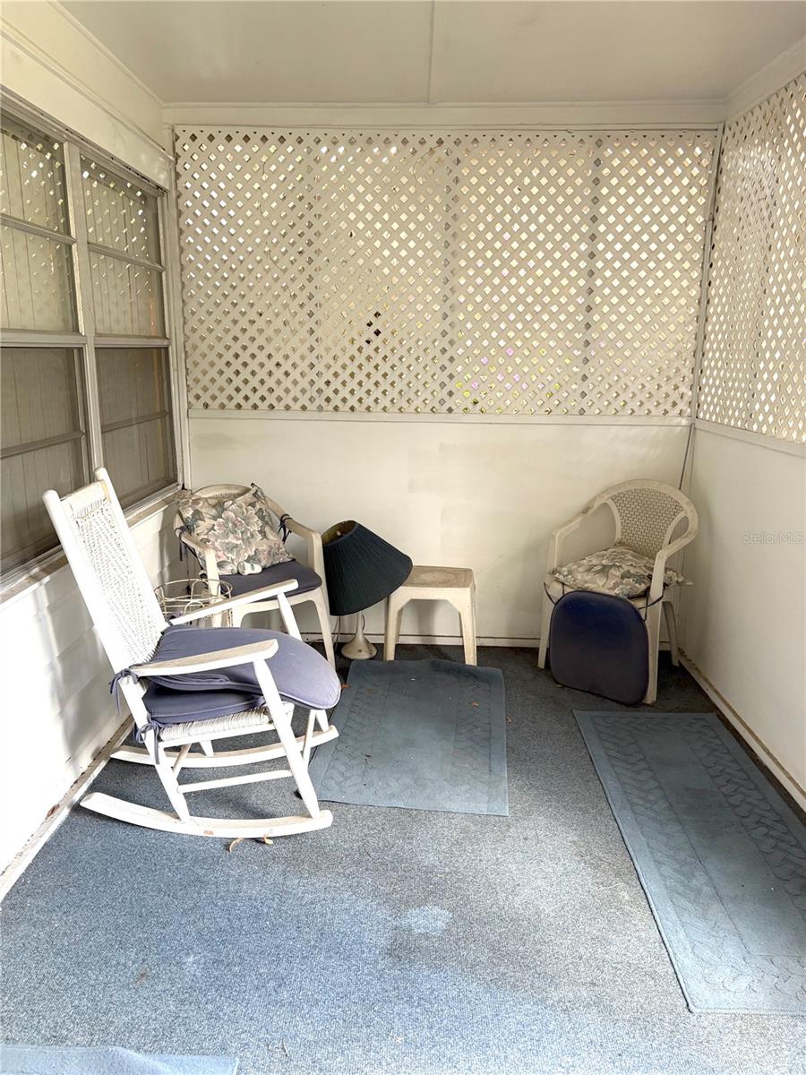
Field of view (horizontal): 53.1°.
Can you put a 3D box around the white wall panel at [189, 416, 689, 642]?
[{"bbox_3d":[0.157,-0.025,3.841,2.320,1.080,0.030,1,13,1],"label":"white wall panel"}]

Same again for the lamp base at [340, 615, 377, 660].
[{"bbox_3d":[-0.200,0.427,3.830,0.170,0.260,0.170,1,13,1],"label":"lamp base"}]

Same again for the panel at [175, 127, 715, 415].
[{"bbox_3d":[0.168,-1.158,3.579,2.310,1.215,0.030,1,13,1],"label":"panel"}]

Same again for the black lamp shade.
[{"bbox_3d":[-0.226,0.094,3.609,0.440,0.290,0.440,-25,24,7],"label":"black lamp shade"}]

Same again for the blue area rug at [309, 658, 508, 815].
[{"bbox_3d":[0.045,0.715,3.081,0.690,0.030,1.090,2,13,6],"label":"blue area rug"}]

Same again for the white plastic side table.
[{"bbox_3d":[0.128,0.375,3.739,0.415,0.410,0.370,1,13,1],"label":"white plastic side table"}]

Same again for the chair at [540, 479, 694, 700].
[{"bbox_3d":[0.961,0.195,3.595,0.575,0.842,0.530,11,16,37],"label":"chair"}]

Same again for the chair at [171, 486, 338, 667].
[{"bbox_3d":[-0.657,0.185,3.575,0.575,0.835,0.530,-9,16,-37],"label":"chair"}]

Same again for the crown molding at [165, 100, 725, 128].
[{"bbox_3d":[0.167,-1.794,3.418,2.370,0.105,0.035,1,13,1],"label":"crown molding"}]

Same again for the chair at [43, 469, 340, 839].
[{"bbox_3d":[-0.594,0.332,2.478,0.785,1.045,0.600,0,13,-2],"label":"chair"}]

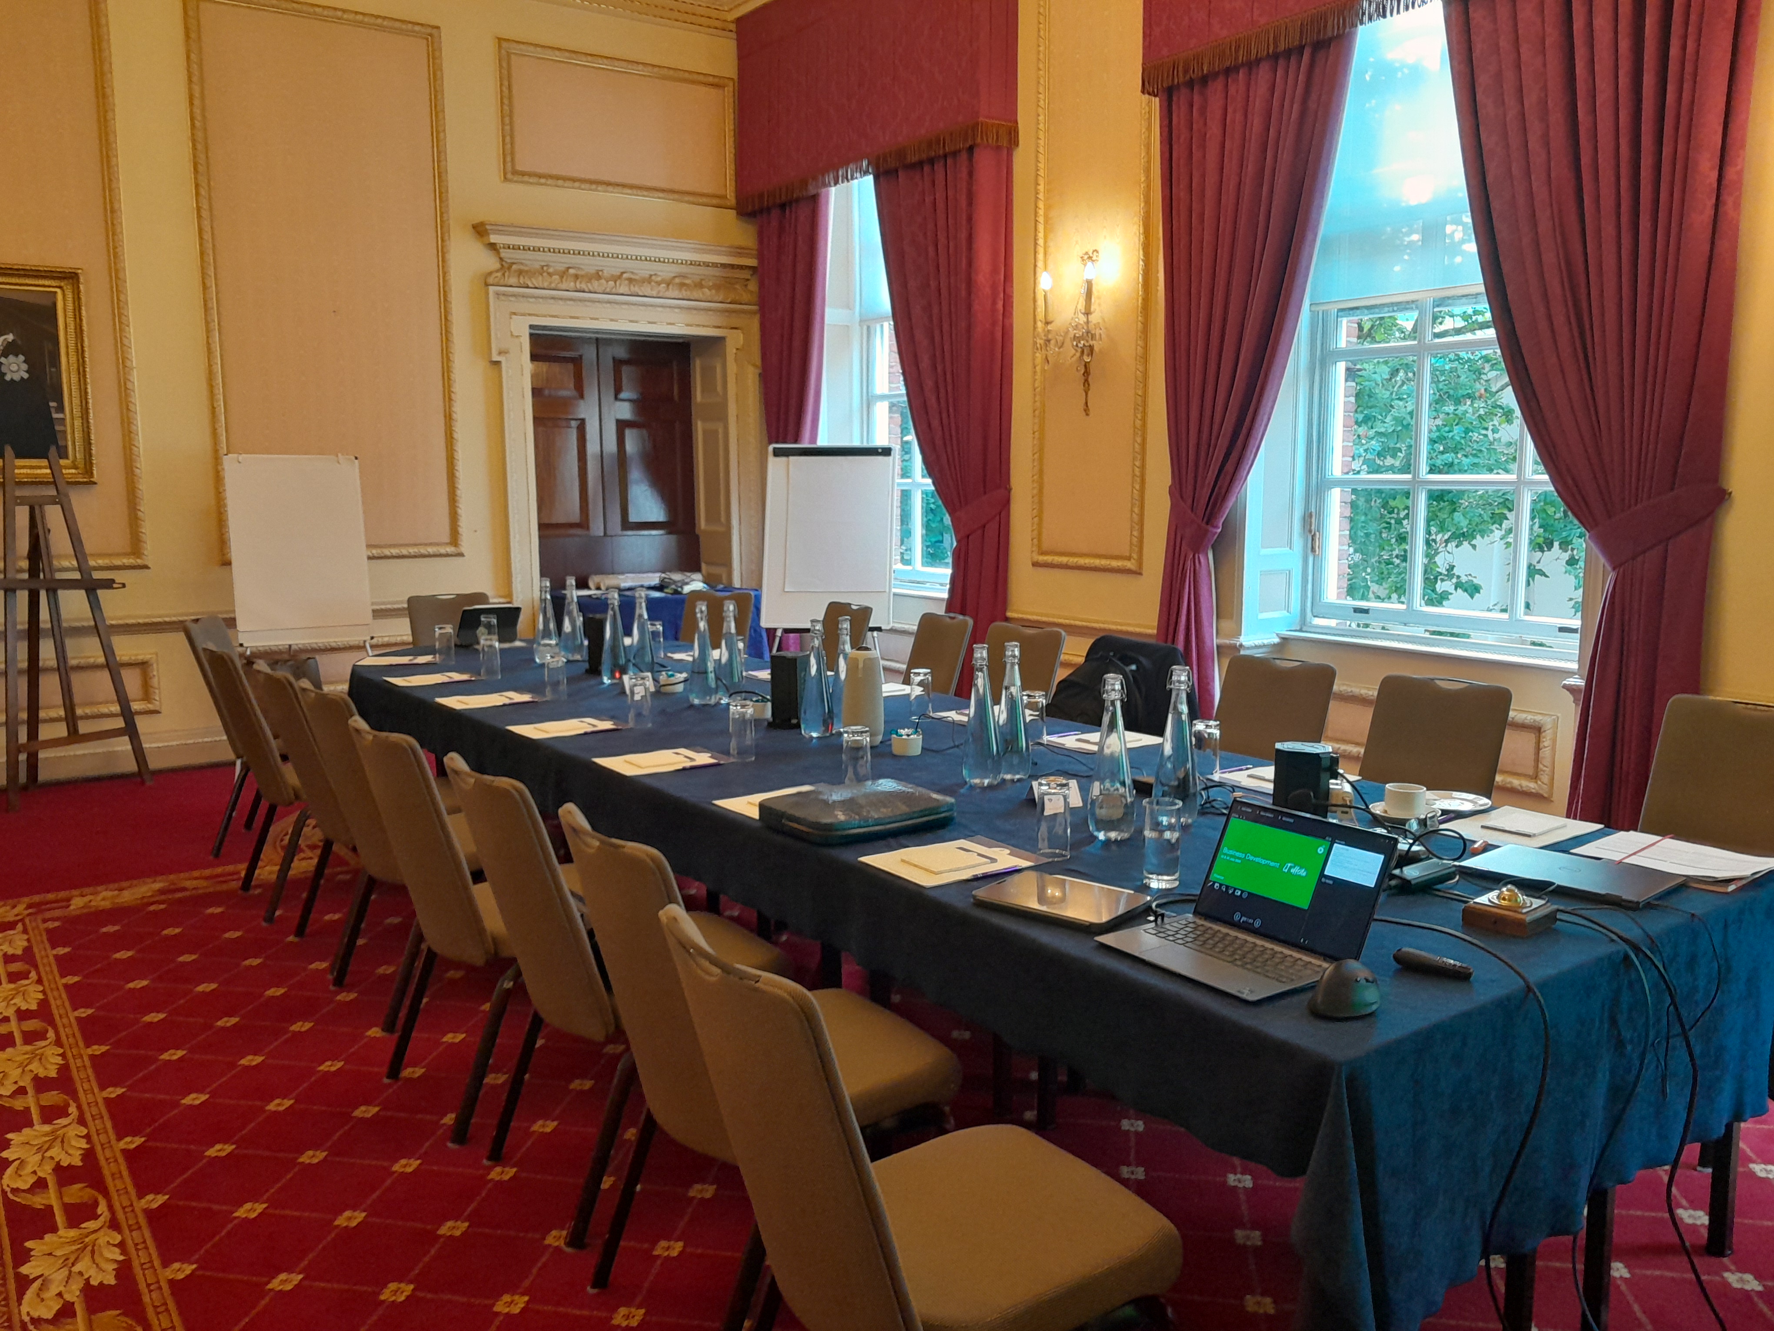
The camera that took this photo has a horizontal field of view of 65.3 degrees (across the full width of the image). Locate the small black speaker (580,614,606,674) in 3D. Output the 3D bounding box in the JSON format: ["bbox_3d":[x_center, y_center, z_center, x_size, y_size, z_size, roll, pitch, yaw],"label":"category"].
[{"bbox_3d":[-1.108,-0.082,5.410,0.120,0.213,0.120,-6,9,-34],"label":"small black speaker"}]

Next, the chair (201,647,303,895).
[{"bbox_3d":[-2.040,0.373,4.963,0.615,0.937,0.460,-5,9,-34],"label":"chair"}]

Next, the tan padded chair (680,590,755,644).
[{"bbox_3d":[-0.897,0.133,6.666,0.465,0.905,0.600,2,8,14],"label":"tan padded chair"}]

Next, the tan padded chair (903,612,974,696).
[{"bbox_3d":[0.000,0.277,5.402,0.610,0.915,0.450,-5,9,-29],"label":"tan padded chair"}]

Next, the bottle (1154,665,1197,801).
[{"bbox_3d":[0.624,0.167,2.960,0.091,0.325,0.091,0,8,0],"label":"bottle"}]

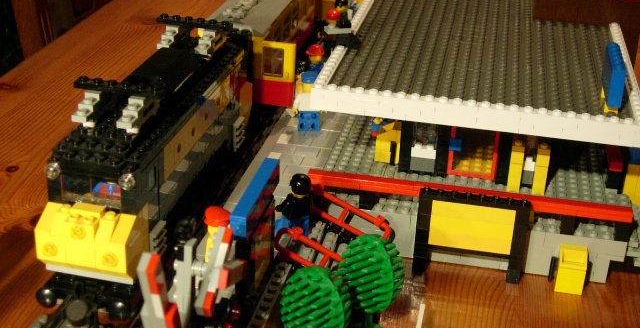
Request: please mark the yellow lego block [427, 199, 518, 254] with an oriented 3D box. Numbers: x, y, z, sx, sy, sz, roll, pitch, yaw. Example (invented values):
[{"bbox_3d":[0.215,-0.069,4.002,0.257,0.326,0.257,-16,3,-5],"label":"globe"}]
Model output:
[{"bbox_3d":[0.089,0.036,0.553,0.048,0.029,0.008,7,25,9],"label":"yellow lego block"}]

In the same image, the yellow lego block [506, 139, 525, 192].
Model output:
[{"bbox_3d":[0.126,0.001,0.603,0.008,0.033,0.008,7,25,9],"label":"yellow lego block"}]

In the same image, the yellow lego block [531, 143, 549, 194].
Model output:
[{"bbox_3d":[0.141,0.003,0.601,0.008,0.033,0.008,7,25,9],"label":"yellow lego block"}]

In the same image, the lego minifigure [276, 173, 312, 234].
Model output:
[{"bbox_3d":[-0.015,0.023,0.565,0.020,0.040,0.014,-17,32,-36],"label":"lego minifigure"}]

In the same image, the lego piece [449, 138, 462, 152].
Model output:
[{"bbox_3d":[0.089,-0.013,0.611,0.008,0.008,0.008,7,25,9],"label":"lego piece"}]

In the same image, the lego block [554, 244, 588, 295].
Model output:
[{"bbox_3d":[0.148,0.062,0.555,0.016,0.025,0.016,7,25,9],"label":"lego block"}]

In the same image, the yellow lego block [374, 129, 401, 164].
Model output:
[{"bbox_3d":[0.048,-0.015,0.640,0.016,0.025,0.016,7,25,9],"label":"yellow lego block"}]

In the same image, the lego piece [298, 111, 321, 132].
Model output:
[{"bbox_3d":[-0.007,-0.032,0.677,0.016,0.017,0.009,3,25,0],"label":"lego piece"}]

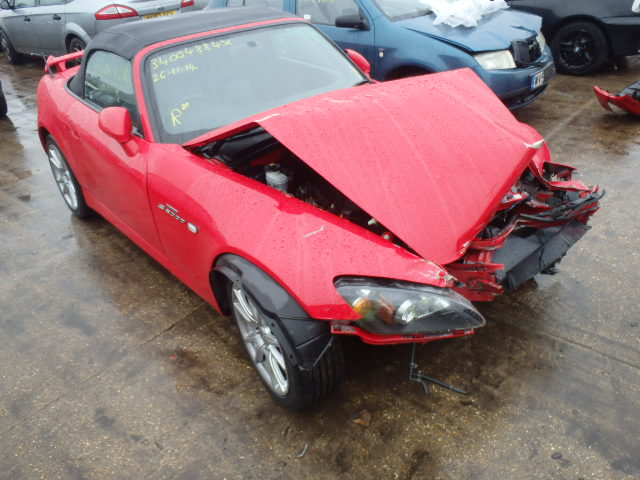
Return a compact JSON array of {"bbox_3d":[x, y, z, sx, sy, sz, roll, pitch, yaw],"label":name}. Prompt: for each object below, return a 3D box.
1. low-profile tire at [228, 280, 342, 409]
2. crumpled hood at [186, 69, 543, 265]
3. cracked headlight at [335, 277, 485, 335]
[{"bbox_3d":[-0.148,0.337,1.986,0.215,0.625,0.625,-20,32,-25],"label":"low-profile tire"},{"bbox_3d":[0.310,-0.449,2.202,1.330,0.400,1.260,-26,35,-33],"label":"crumpled hood"},{"bbox_3d":[0.260,0.174,1.492,0.310,0.190,0.430,-26,35,-33],"label":"cracked headlight"}]

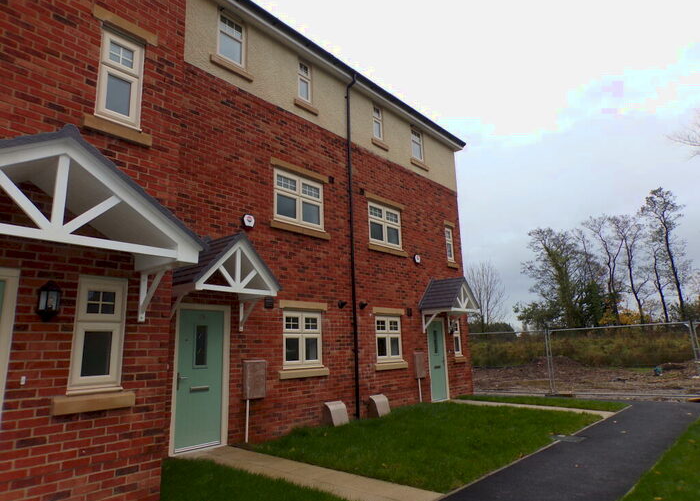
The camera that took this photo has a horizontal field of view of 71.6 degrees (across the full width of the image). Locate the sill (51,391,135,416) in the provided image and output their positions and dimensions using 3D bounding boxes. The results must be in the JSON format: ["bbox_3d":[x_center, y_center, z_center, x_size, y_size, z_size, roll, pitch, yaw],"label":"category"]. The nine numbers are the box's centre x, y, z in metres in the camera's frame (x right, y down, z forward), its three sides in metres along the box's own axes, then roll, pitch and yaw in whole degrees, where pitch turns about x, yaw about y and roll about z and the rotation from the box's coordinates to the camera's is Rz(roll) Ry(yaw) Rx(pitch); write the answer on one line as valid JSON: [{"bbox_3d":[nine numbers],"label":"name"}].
[{"bbox_3d":[-2.237,1.321,4.227,0.150,0.140,0.675,-10,-14,38],"label":"sill"}]

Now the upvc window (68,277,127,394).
[{"bbox_3d":[-2.349,0.776,4.546,0.090,1.060,0.450,-11,-15,39],"label":"upvc window"}]

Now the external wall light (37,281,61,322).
[{"bbox_3d":[-2.495,0.422,4.022,0.210,0.321,0.165,-11,-15,39],"label":"external wall light"}]

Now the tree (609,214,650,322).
[{"bbox_3d":[22.799,2.487,38.890,2.967,11.135,3.000,-1,-12,0],"label":"tree"}]

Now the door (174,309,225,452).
[{"bbox_3d":[-2.245,1.896,7.234,0.060,2.005,0.760,-11,-15,39],"label":"door"}]

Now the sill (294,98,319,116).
[{"bbox_3d":[-0.924,-2.912,9.867,0.145,0.135,0.690,-10,-14,38],"label":"sill"}]

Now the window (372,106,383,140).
[{"bbox_3d":[0.654,-3.124,11.911,0.090,0.880,0.430,-11,-15,39],"label":"window"}]

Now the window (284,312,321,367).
[{"bbox_3d":[-0.900,1.644,8.944,0.080,1.024,1.045,-10,-14,38],"label":"window"}]

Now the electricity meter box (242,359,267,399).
[{"bbox_3d":[-1.535,2.073,7.824,0.120,0.587,0.400,-11,-15,39],"label":"electricity meter box"}]

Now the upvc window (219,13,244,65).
[{"bbox_3d":[-2.151,-3.745,8.682,0.070,0.870,0.620,-11,-15,39],"label":"upvc window"}]

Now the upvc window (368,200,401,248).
[{"bbox_3d":[0.809,-0.559,11.613,0.080,1.015,1.400,-10,-14,38],"label":"upvc window"}]

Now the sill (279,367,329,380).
[{"bbox_3d":[-0.844,2.219,8.752,0.140,0.135,1.220,-11,-15,39],"label":"sill"}]

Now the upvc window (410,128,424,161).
[{"bbox_3d":[1.791,-2.886,13.220,0.090,0.880,0.600,-11,-15,39],"label":"upvc window"}]

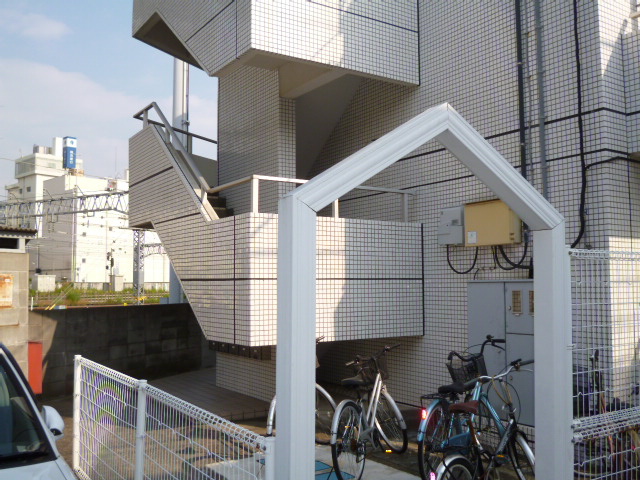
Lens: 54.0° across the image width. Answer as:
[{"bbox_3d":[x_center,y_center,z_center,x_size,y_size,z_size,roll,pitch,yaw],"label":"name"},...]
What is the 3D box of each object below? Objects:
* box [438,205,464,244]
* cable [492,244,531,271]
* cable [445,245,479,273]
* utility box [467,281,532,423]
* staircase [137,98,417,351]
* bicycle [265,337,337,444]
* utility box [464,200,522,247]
[{"bbox_3d":[1.483,-0.142,6.923,0.120,0.409,0.363,2,-5,-33],"label":"box"},{"bbox_3d":[1.910,0.174,6.234,0.100,0.247,0.468,2,-5,-33],"label":"cable"},{"bbox_3d":[1.535,0.215,6.795,0.070,0.311,0.461,2,-5,-33],"label":"cable"},{"bbox_3d":[1.887,1.071,6.140,0.220,1.352,0.980,2,-5,-33],"label":"utility box"},{"bbox_3d":[-0.853,-0.372,8.539,2.280,3.150,4.100,2,-5,-33],"label":"staircase"},{"bbox_3d":[-0.150,1.557,6.073,0.570,1.080,1.800,-2,-4,20],"label":"bicycle"},{"bbox_3d":[1.769,-0.162,6.433,0.180,0.440,0.574,2,-5,-33],"label":"utility box"}]

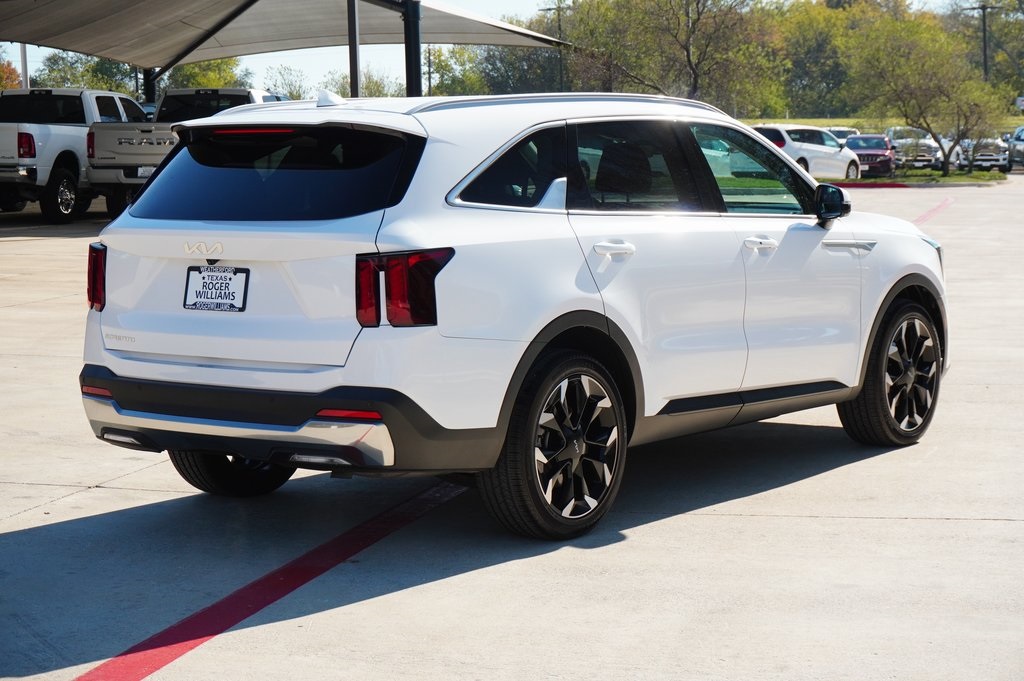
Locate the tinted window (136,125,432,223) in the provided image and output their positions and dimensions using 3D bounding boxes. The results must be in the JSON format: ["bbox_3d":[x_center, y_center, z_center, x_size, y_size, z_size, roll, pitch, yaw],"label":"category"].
[{"bbox_3d":[-0.910,-0.605,7.725,1.350,0.460,0.125,3,-33,37],"label":"tinted window"}]

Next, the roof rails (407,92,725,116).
[{"bbox_3d":[0.279,-0.946,8.329,0.080,0.090,2.150,3,7,37],"label":"roof rails"}]

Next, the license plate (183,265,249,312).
[{"bbox_3d":[-1.073,-0.187,7.540,0.314,0.160,0.020,3,-4,37],"label":"license plate"}]

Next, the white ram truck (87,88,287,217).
[{"bbox_3d":[-4.714,-3.093,34.413,2.050,2.030,6.000,1,6,16],"label":"white ram truck"}]

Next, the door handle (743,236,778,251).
[{"bbox_3d":[1.065,-0.410,8.836,0.052,0.053,0.250,0,5,37],"label":"door handle"}]

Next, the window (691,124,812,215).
[{"bbox_3d":[1.052,-0.742,9.012,0.050,0.420,0.800,-22,-8,36],"label":"window"}]

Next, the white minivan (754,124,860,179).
[{"bbox_3d":[8.461,-5.493,61.300,2.000,1.780,5.100,3,7,37],"label":"white minivan"}]

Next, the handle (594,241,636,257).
[{"bbox_3d":[0.395,-0.351,7.942,0.052,0.053,0.250,0,5,37],"label":"handle"}]

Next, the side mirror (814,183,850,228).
[{"bbox_3d":[1.417,-0.590,9.144,0.185,0.205,0.135,4,7,37],"label":"side mirror"}]

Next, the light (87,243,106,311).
[{"bbox_3d":[-1.586,-0.250,8.129,0.250,0.260,0.260,3,7,37],"label":"light"}]

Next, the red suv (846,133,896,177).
[{"bbox_3d":[12.149,-6.245,70.800,1.870,1.670,4.500,0,6,13],"label":"red suv"}]

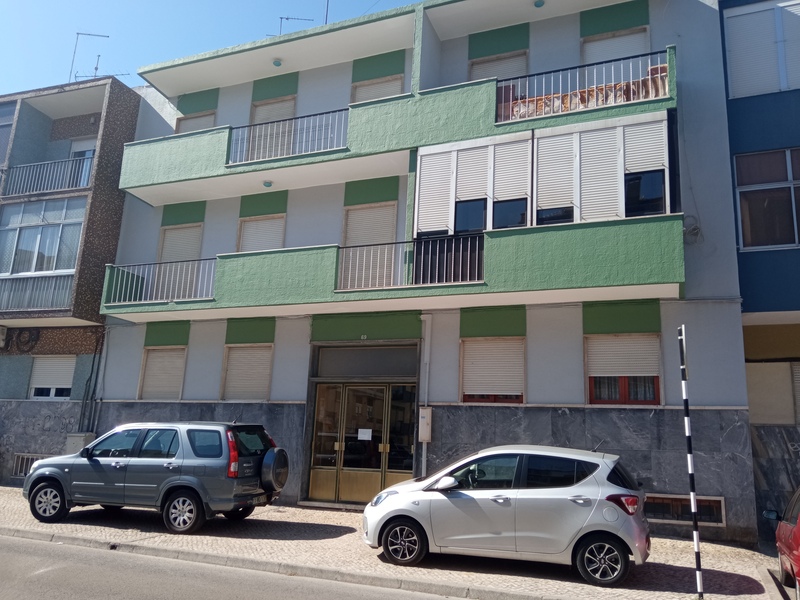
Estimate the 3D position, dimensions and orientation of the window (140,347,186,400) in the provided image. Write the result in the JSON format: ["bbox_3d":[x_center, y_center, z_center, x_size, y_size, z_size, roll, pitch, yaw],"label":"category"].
[{"bbox_3d":[-5.521,1.695,14.502,1.270,1.262,0.107,-3,-14,21],"label":"window"}]

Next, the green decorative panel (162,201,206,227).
[{"bbox_3d":[-5.302,-2.101,15.348,1.293,0.558,0.076,-3,-14,21],"label":"green decorative panel"}]

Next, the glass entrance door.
[{"bbox_3d":[-0.733,2.749,12.069,2.174,2.257,0.120,-3,-12,22],"label":"glass entrance door"}]

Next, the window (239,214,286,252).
[{"bbox_3d":[-3.149,-1.284,14.242,1.150,1.150,0.070,-3,-14,22],"label":"window"}]

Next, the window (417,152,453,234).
[{"bbox_3d":[0.649,-1.983,11.622,0.614,1.610,0.100,-3,-14,22],"label":"window"}]

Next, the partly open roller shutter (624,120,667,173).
[{"bbox_3d":[4.047,-2.520,10.315,0.608,0.855,0.070,-3,-14,22],"label":"partly open roller shutter"}]

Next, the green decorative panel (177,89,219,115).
[{"bbox_3d":[-4.908,-4.801,15.214,1.209,0.583,0.080,-3,-12,22],"label":"green decorative panel"}]

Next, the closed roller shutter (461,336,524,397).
[{"bbox_3d":[1.751,1.266,11.705,1.147,1.040,0.061,-3,-14,21],"label":"closed roller shutter"}]

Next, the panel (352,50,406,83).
[{"bbox_3d":[-0.478,-5.293,14.166,1.278,0.604,0.076,-3,-14,21],"label":"panel"}]

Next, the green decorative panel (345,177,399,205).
[{"bbox_3d":[-0.609,-2.317,13.360,1.272,0.557,0.080,-3,-14,22],"label":"green decorative panel"}]

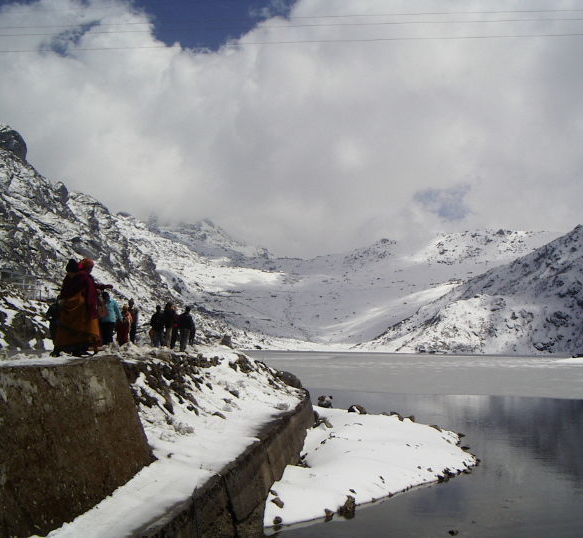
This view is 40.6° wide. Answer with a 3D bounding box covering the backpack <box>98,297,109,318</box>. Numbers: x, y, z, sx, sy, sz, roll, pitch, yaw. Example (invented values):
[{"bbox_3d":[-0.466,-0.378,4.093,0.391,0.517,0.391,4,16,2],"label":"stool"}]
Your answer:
[{"bbox_3d":[-5.493,1.125,23.000,0.360,0.570,0.250,-2,-6,18],"label":"backpack"}]

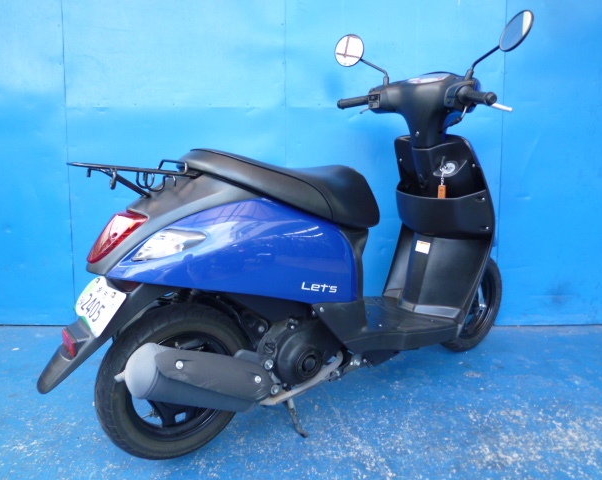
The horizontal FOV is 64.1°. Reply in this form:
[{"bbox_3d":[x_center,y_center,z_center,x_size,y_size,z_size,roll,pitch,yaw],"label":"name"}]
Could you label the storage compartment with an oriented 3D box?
[{"bbox_3d":[0.431,-0.097,1.629,0.135,0.175,0.420,-7,15,-34],"label":"storage compartment"}]

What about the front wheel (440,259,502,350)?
[{"bbox_3d":[0.643,0.240,1.863,0.398,0.398,0.082,-7,15,-34],"label":"front wheel"}]

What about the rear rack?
[{"bbox_3d":[-0.353,-0.134,1.055,0.280,0.095,0.185,-7,15,-34],"label":"rear rack"}]

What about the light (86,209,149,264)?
[{"bbox_3d":[-0.405,-0.008,1.048,0.130,0.110,0.125,-7,15,-34],"label":"light"}]

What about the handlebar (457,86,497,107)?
[{"bbox_3d":[0.470,-0.377,1.278,0.038,0.038,0.135,-3,13,-21],"label":"handlebar"}]

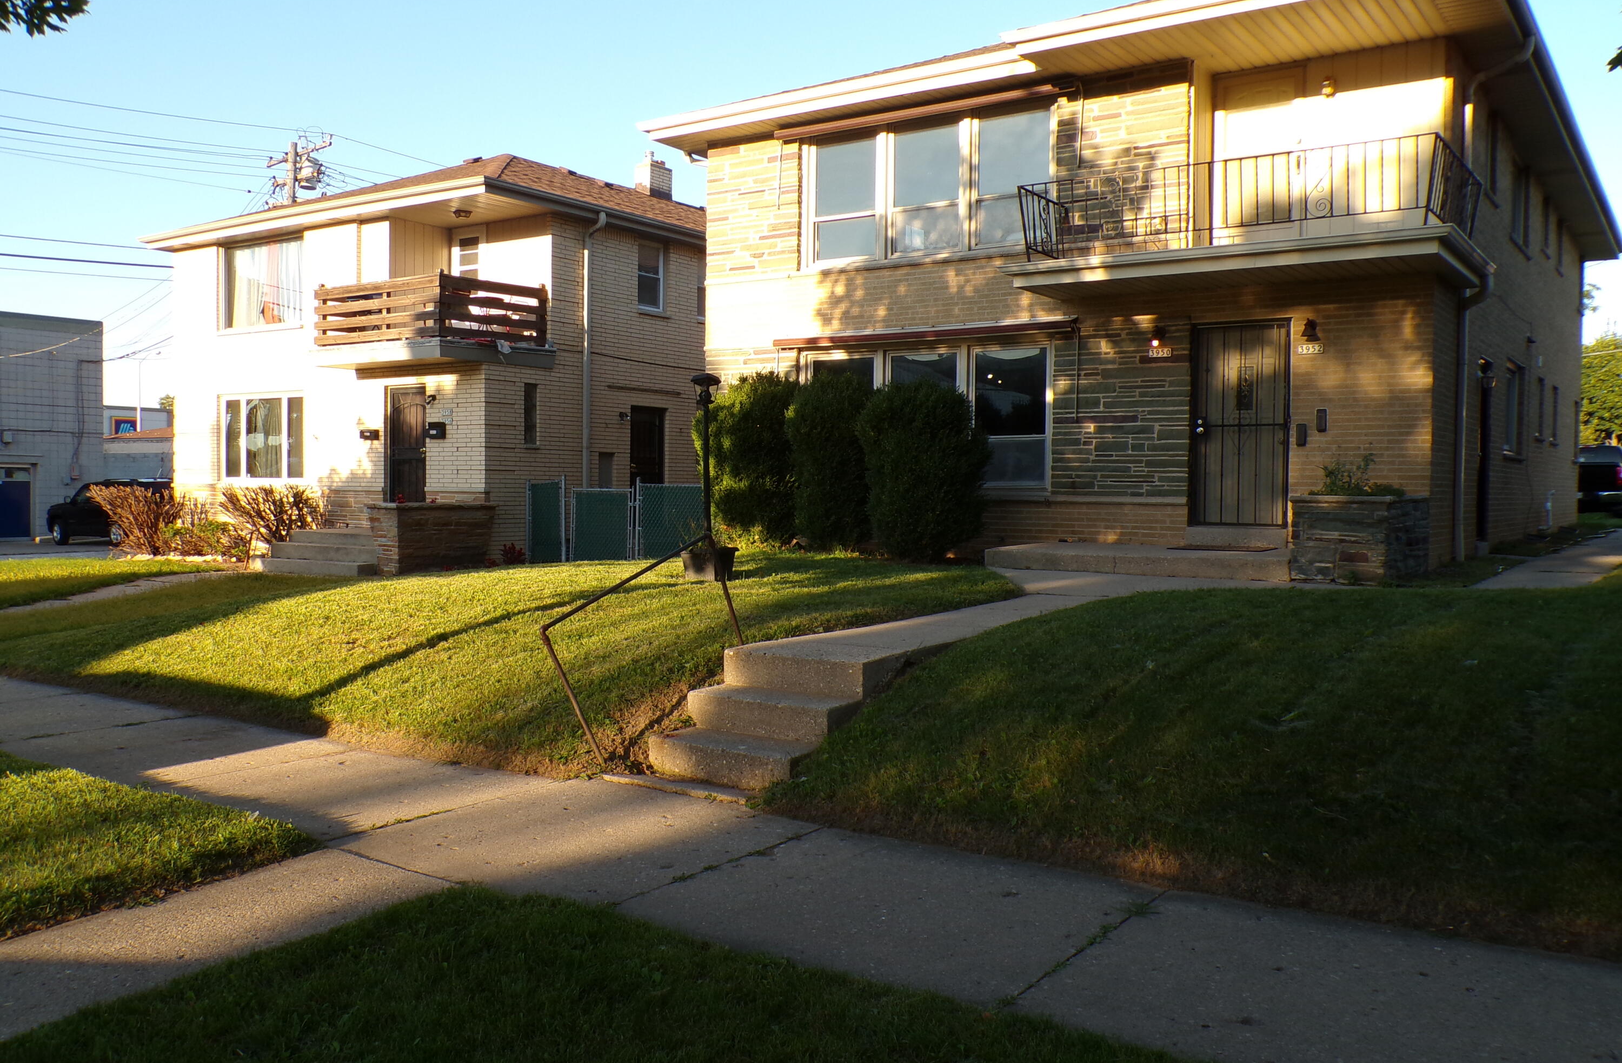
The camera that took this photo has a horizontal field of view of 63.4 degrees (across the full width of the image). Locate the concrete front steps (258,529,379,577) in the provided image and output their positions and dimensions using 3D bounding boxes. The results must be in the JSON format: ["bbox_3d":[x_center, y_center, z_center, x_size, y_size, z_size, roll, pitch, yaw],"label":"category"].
[{"bbox_3d":[-6.780,0.294,19.623,2.450,0.550,1.900,2,3,35],"label":"concrete front steps"}]

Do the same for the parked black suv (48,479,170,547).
[{"bbox_3d":[-20.000,-0.520,38.200,5.000,1.900,2.000,2,3,35],"label":"parked black suv"}]

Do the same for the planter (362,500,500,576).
[{"bbox_3d":[-5.550,0.069,19.164,0.820,0.980,1.760,2,3,35],"label":"planter"}]

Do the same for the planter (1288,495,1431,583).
[{"bbox_3d":[4.897,0.053,11.641,0.850,0.740,1.800,2,3,35],"label":"planter"}]

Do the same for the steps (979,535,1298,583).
[{"bbox_3d":[3.382,0.276,12.699,2.890,0.200,1.800,2,3,35],"label":"steps"}]

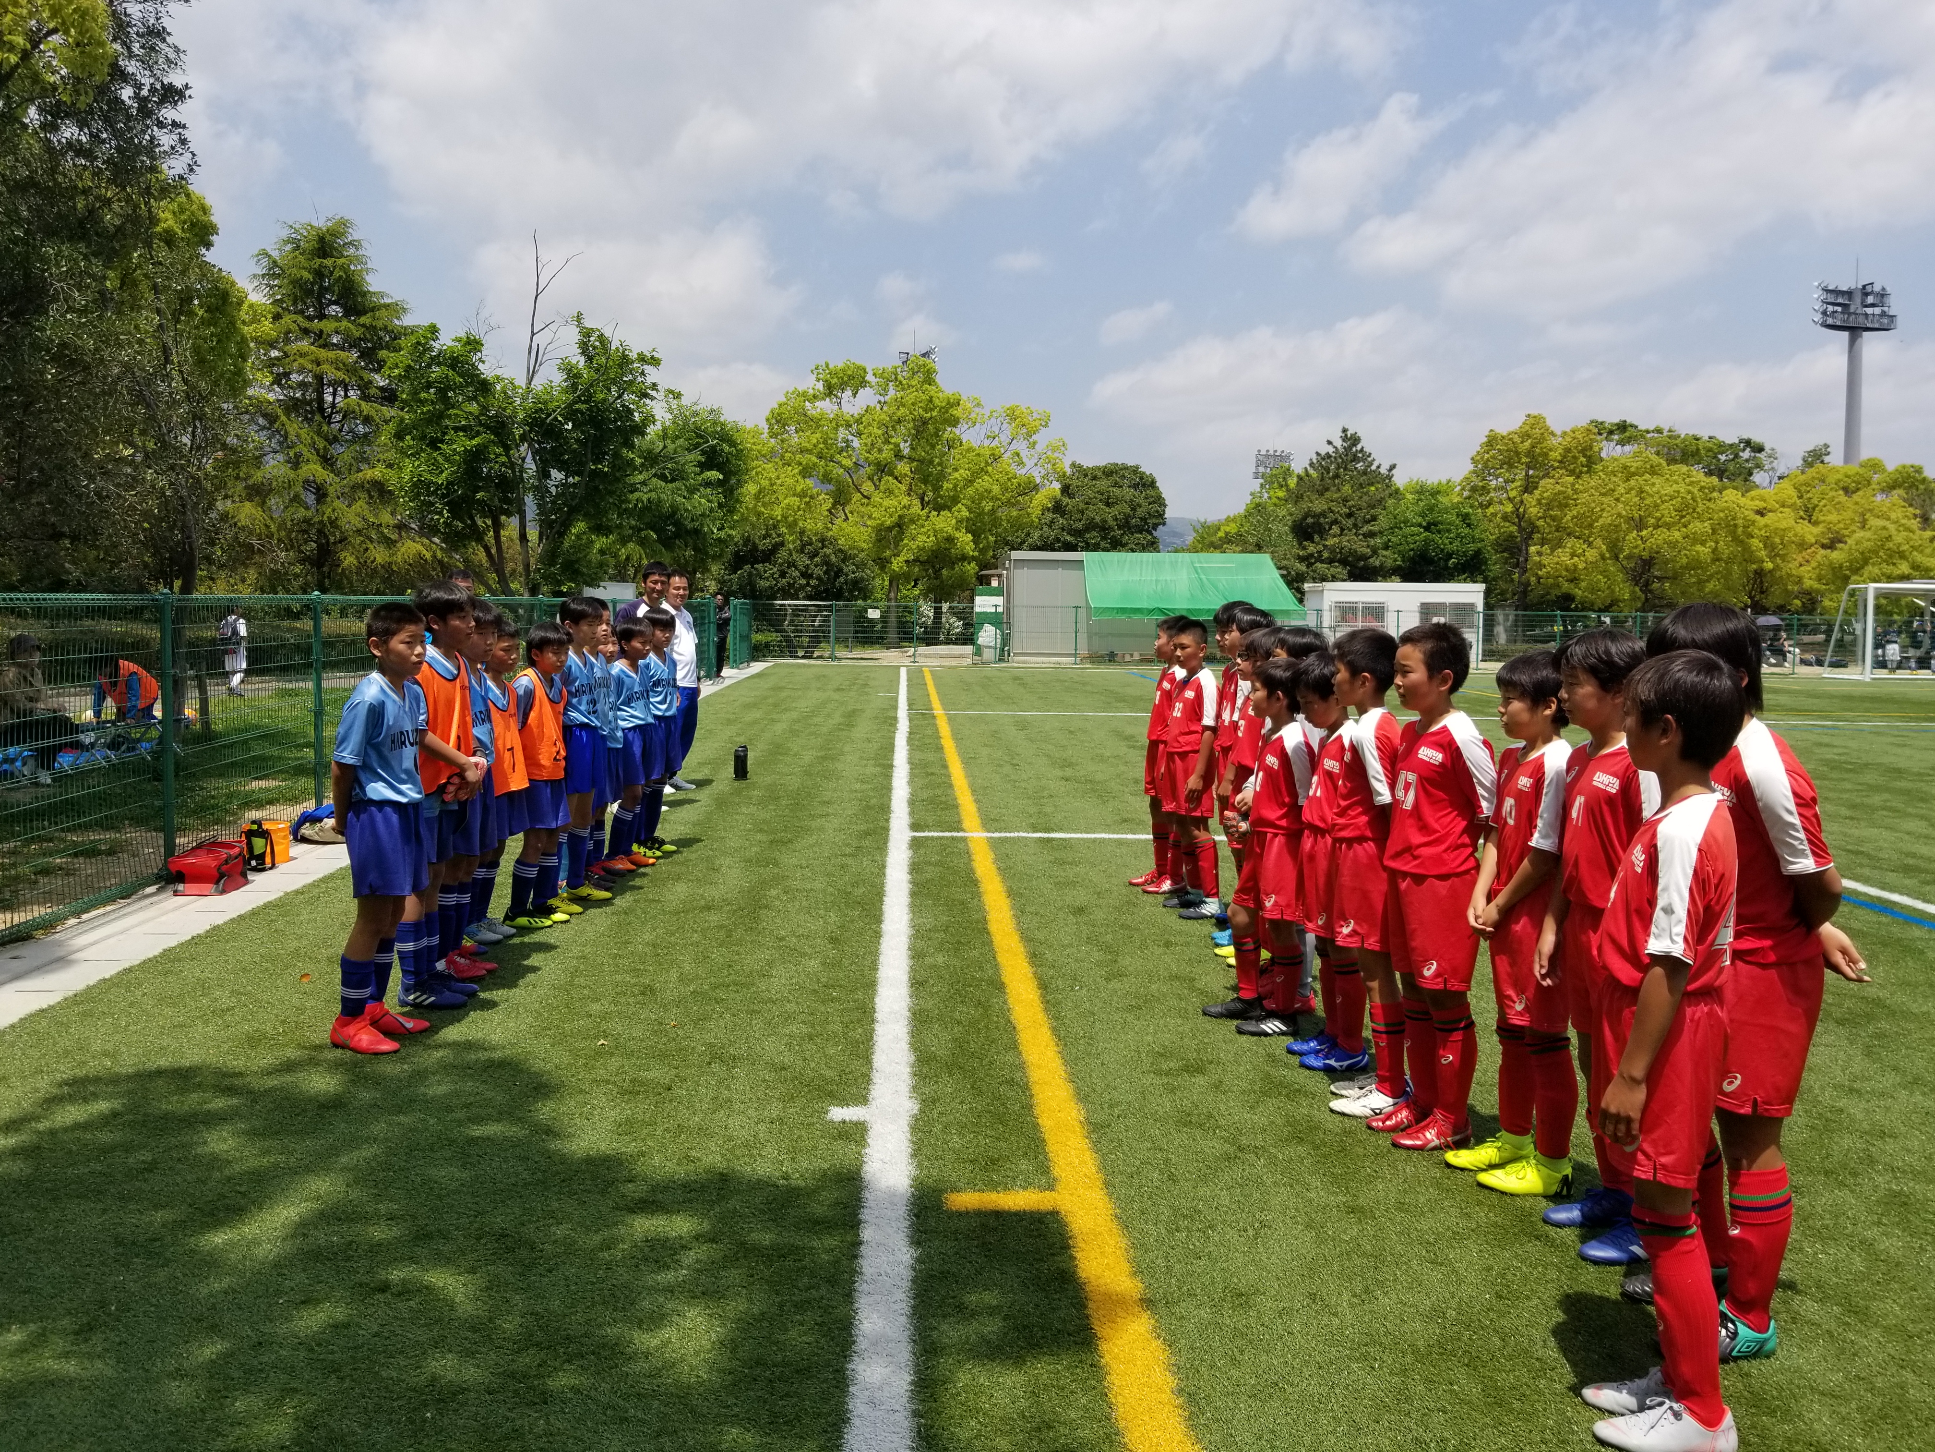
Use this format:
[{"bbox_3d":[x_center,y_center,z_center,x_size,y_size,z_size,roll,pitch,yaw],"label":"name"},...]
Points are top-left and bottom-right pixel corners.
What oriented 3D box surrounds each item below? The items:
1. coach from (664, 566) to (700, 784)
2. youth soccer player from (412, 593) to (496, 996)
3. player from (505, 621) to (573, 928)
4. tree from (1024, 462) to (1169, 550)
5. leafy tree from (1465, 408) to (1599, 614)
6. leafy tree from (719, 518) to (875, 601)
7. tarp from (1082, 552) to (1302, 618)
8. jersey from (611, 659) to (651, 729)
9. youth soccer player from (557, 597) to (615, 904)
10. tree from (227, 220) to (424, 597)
[{"bbox_3d":[-2.310,-0.386,11.733,0.340,1.733,0.520,2,4,20],"label":"coach"},{"bbox_3d":[-1.900,0.244,5.308,0.360,1.530,0.420,1,4,8],"label":"youth soccer player"},{"bbox_3d":[-1.960,0.212,6.645,0.310,1.375,0.390,2,4,20],"label":"player"},{"bbox_3d":[4.720,-6.462,55.000,6.000,7.000,5.800,1,5,-2],"label":"tree"},{"bbox_3d":[19.358,-6.508,49.721,5.100,8.241,5.100,1,4,0],"label":"leafy tree"},{"bbox_3d":[-4.716,-3.849,40.300,4.400,3.950,4.200,1,5,-2],"label":"leafy tree"},{"bbox_3d":[6.060,-3.807,39.500,5.750,1.800,2.000,1,5,-2],"label":"tarp"},{"bbox_3d":[-1.951,-0.189,8.450,0.230,0.420,0.380,2,5,10],"label":"jersey"},{"bbox_3d":[-1.956,0.116,7.420,0.320,1.530,0.420,2,5,9],"label":"youth soccer player"},{"bbox_3d":[-15.858,-7.097,36.000,5.300,10.800,5.200,1,5,-2],"label":"tree"}]

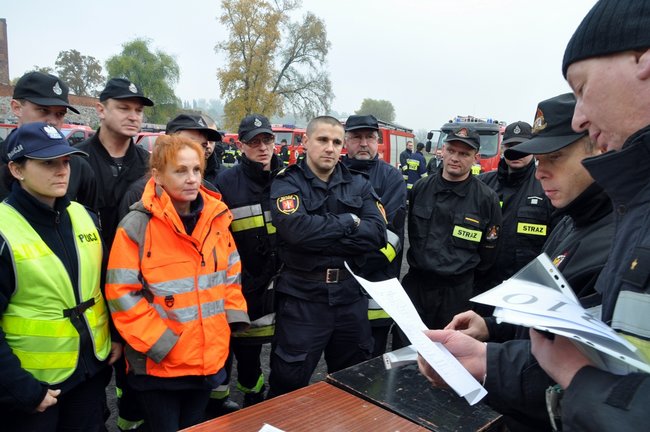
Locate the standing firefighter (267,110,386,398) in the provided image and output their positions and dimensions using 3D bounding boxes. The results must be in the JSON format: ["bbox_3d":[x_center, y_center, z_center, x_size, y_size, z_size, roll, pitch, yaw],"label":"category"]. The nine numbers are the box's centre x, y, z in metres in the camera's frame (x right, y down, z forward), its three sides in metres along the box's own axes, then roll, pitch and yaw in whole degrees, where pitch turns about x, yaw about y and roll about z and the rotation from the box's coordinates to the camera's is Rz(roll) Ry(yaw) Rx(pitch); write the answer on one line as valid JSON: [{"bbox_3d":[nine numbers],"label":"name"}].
[{"bbox_3d":[0.002,0.419,2.330,0.560,1.770,0.400,-1,8,-14],"label":"standing firefighter"}]

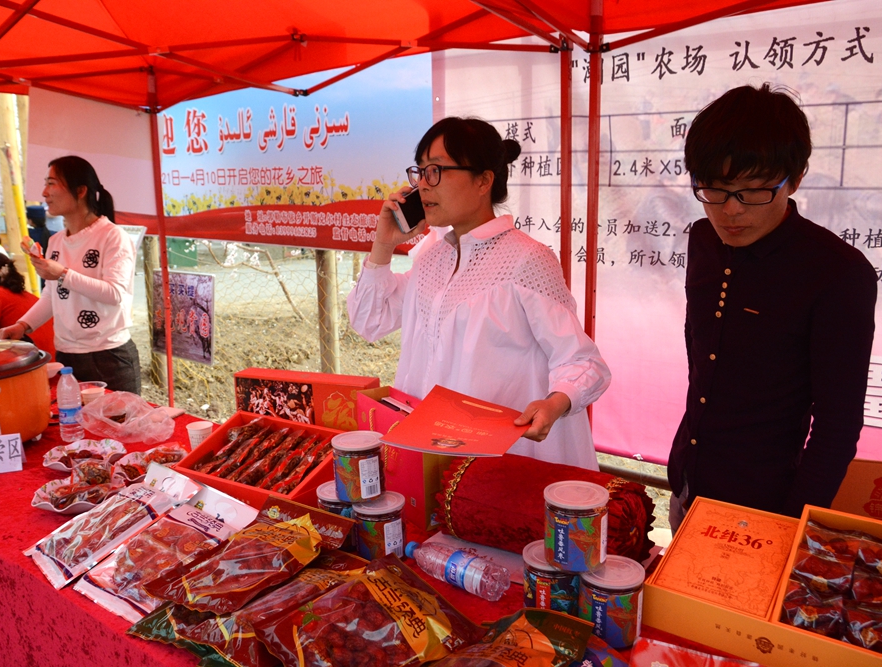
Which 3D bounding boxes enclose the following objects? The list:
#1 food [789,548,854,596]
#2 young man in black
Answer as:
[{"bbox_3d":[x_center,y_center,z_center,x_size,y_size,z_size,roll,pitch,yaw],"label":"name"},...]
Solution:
[{"bbox_3d":[0.645,0.407,1.272,0.090,0.035,0.100,6,12,32],"label":"food"},{"bbox_3d":[0.722,0.301,1.667,0.310,1.670,0.470,-8,12,-34],"label":"young man in black"}]

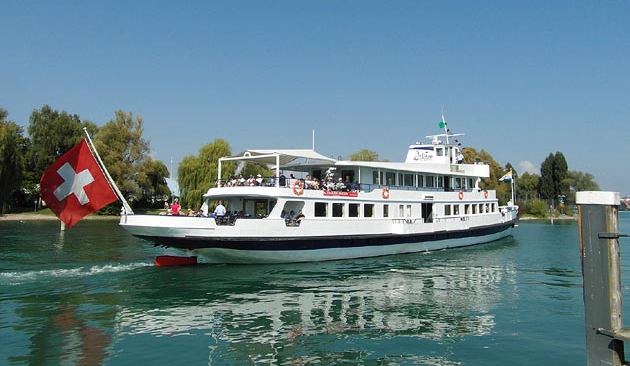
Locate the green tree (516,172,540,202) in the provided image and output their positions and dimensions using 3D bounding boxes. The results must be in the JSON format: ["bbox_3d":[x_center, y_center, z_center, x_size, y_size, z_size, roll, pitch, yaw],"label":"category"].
[{"bbox_3d":[61.143,2.714,120.000,6.790,12.000,6.790,0,-3,0],"label":"green tree"}]

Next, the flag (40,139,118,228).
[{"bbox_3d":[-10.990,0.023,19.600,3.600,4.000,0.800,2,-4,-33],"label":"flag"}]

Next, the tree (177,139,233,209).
[{"bbox_3d":[-26.867,-1.609,104.000,13.170,18.320,13.170,0,-3,0],"label":"tree"}]

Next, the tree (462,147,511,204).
[{"bbox_3d":[45.333,-0.667,112.000,14.950,17.600,14.950,0,-3,0],"label":"tree"}]

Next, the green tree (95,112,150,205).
[{"bbox_3d":[-49.757,-5.529,108.000,13.680,26.740,13.680,0,-3,0],"label":"green tree"}]

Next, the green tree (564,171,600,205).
[{"bbox_3d":[80.887,2.570,127.000,11.490,12.700,11.490,0,-3,0],"label":"green tree"}]

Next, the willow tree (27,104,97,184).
[{"bbox_3d":[-66.131,-6.417,110.000,17.910,28.810,16.120,0,-3,0],"label":"willow tree"}]

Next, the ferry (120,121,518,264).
[{"bbox_3d":[6.856,-0.518,34.368,42.830,11.200,8.200,3,-5,-40],"label":"ferry"}]

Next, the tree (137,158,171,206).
[{"bbox_3d":[-41.786,0.643,108.000,8.790,14.400,8.790,0,-3,0],"label":"tree"}]

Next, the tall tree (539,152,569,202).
[{"bbox_3d":[69.424,-0.290,122.000,8.000,17.720,6.800,0,-3,0],"label":"tall tree"}]

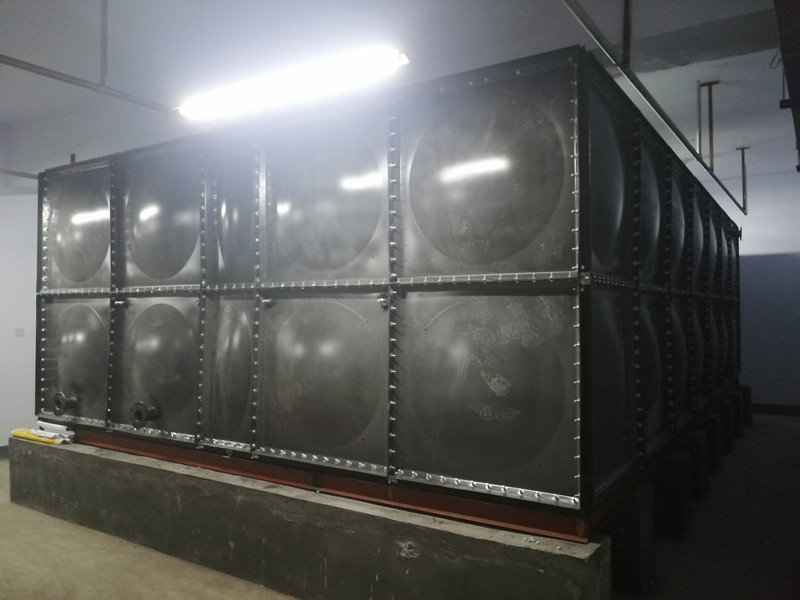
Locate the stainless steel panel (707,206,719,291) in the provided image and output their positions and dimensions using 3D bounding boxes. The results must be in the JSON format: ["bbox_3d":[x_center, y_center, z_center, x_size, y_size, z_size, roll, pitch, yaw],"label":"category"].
[{"bbox_3d":[3.260,-0.556,6.553,0.080,0.990,0.990,-1,-1,33],"label":"stainless steel panel"}]

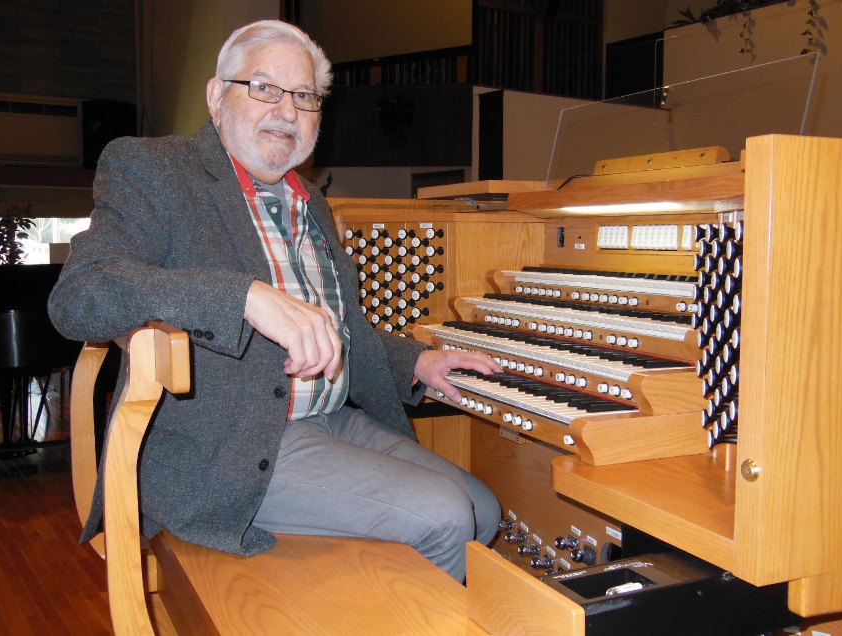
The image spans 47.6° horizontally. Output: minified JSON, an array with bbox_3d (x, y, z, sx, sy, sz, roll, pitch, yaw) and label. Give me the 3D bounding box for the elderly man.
[{"bbox_3d":[-0.145,0.173,1.631,0.750,1.330,0.740,4,6,37],"label":"elderly man"}]

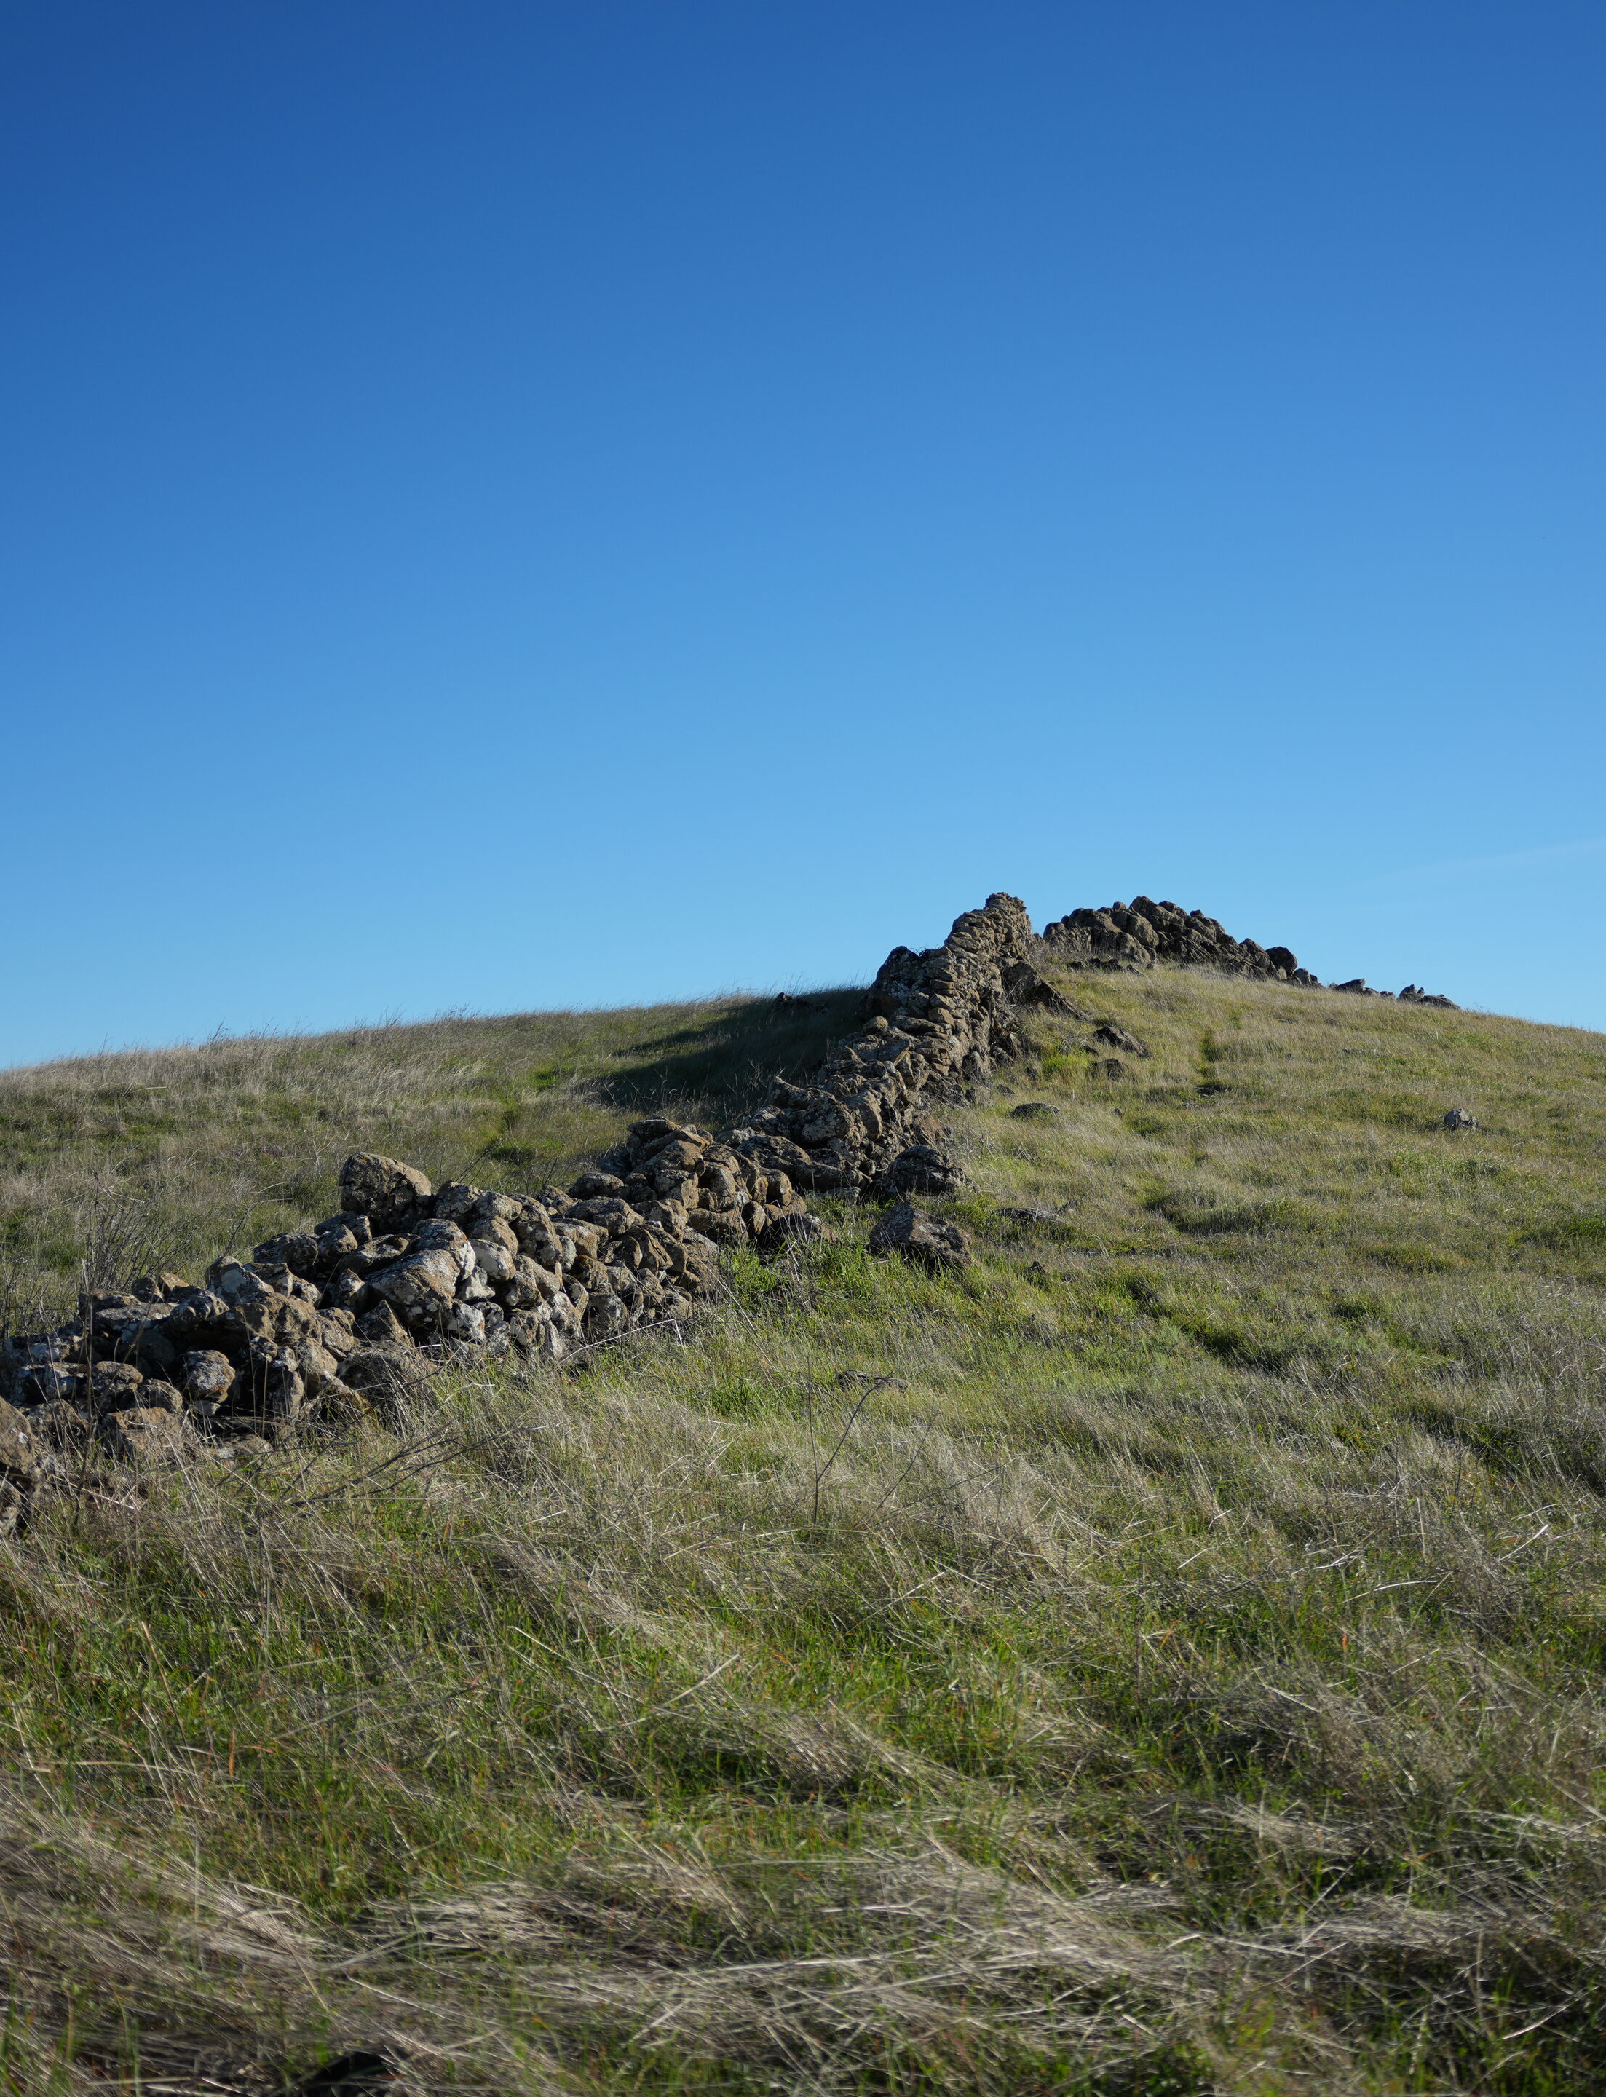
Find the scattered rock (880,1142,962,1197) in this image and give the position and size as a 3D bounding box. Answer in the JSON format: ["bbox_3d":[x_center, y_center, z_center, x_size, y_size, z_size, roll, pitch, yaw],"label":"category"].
[{"bbox_3d":[0.750,0.771,15.400,0.520,0.330,0.440,0,-4,3],"label":"scattered rock"}]

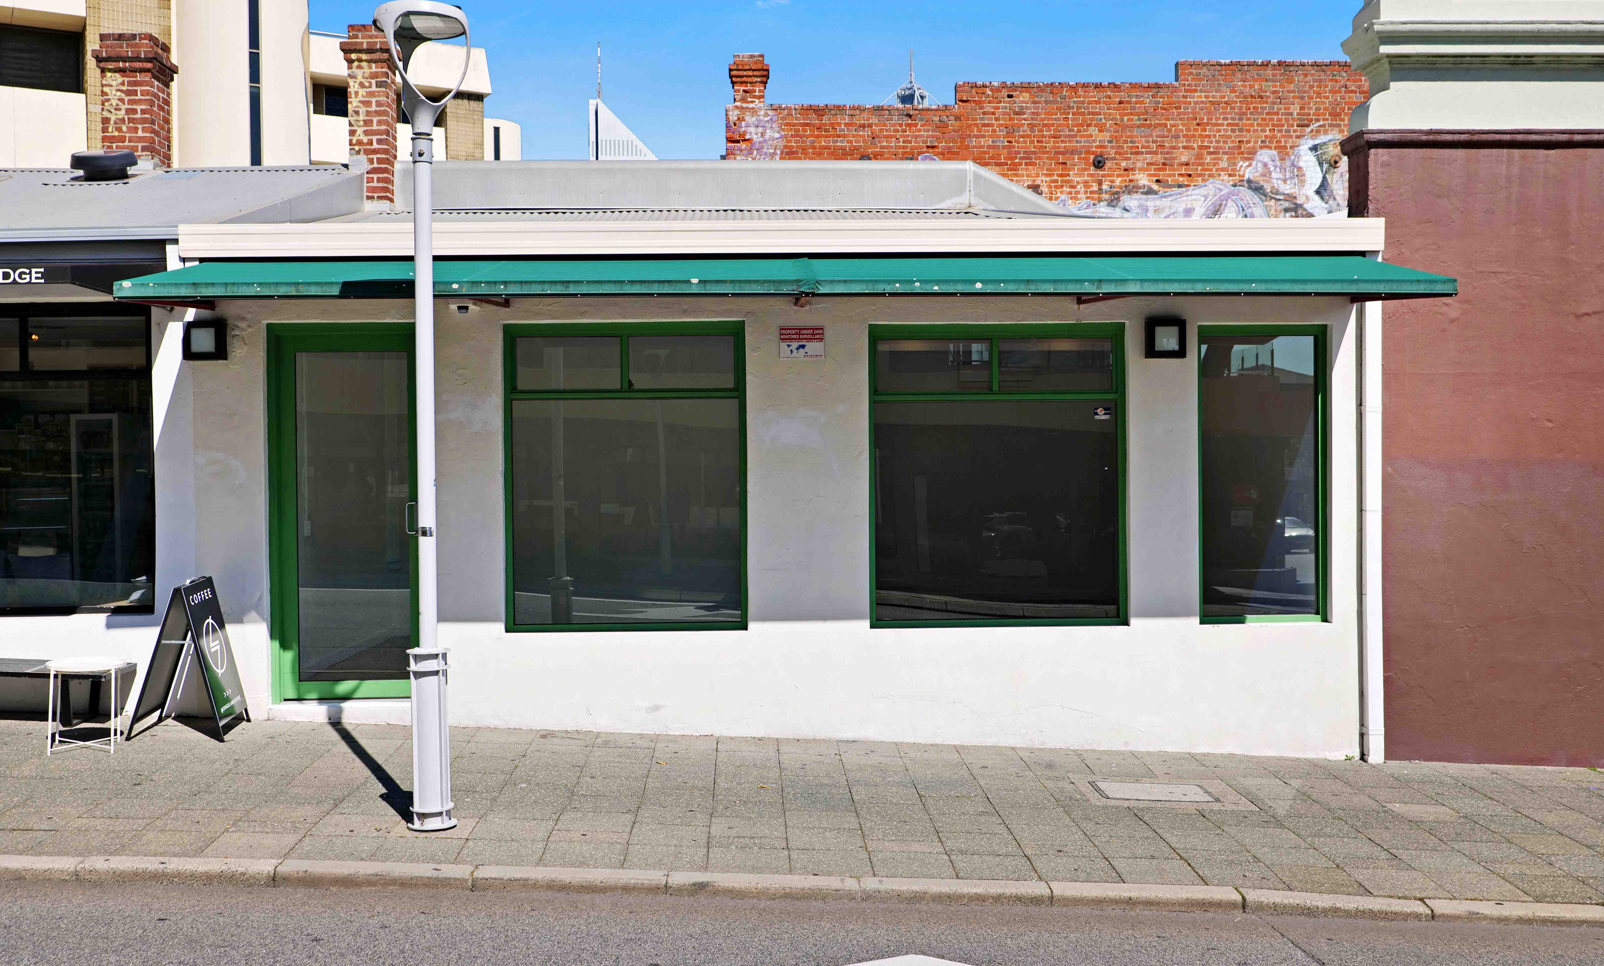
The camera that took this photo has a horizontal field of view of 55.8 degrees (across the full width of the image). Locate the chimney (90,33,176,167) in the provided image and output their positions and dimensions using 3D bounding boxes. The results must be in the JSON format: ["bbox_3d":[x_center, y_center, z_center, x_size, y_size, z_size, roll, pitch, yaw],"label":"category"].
[{"bbox_3d":[-6.286,-3.556,14.335,0.590,1.249,0.590,-1,1,-2],"label":"chimney"}]

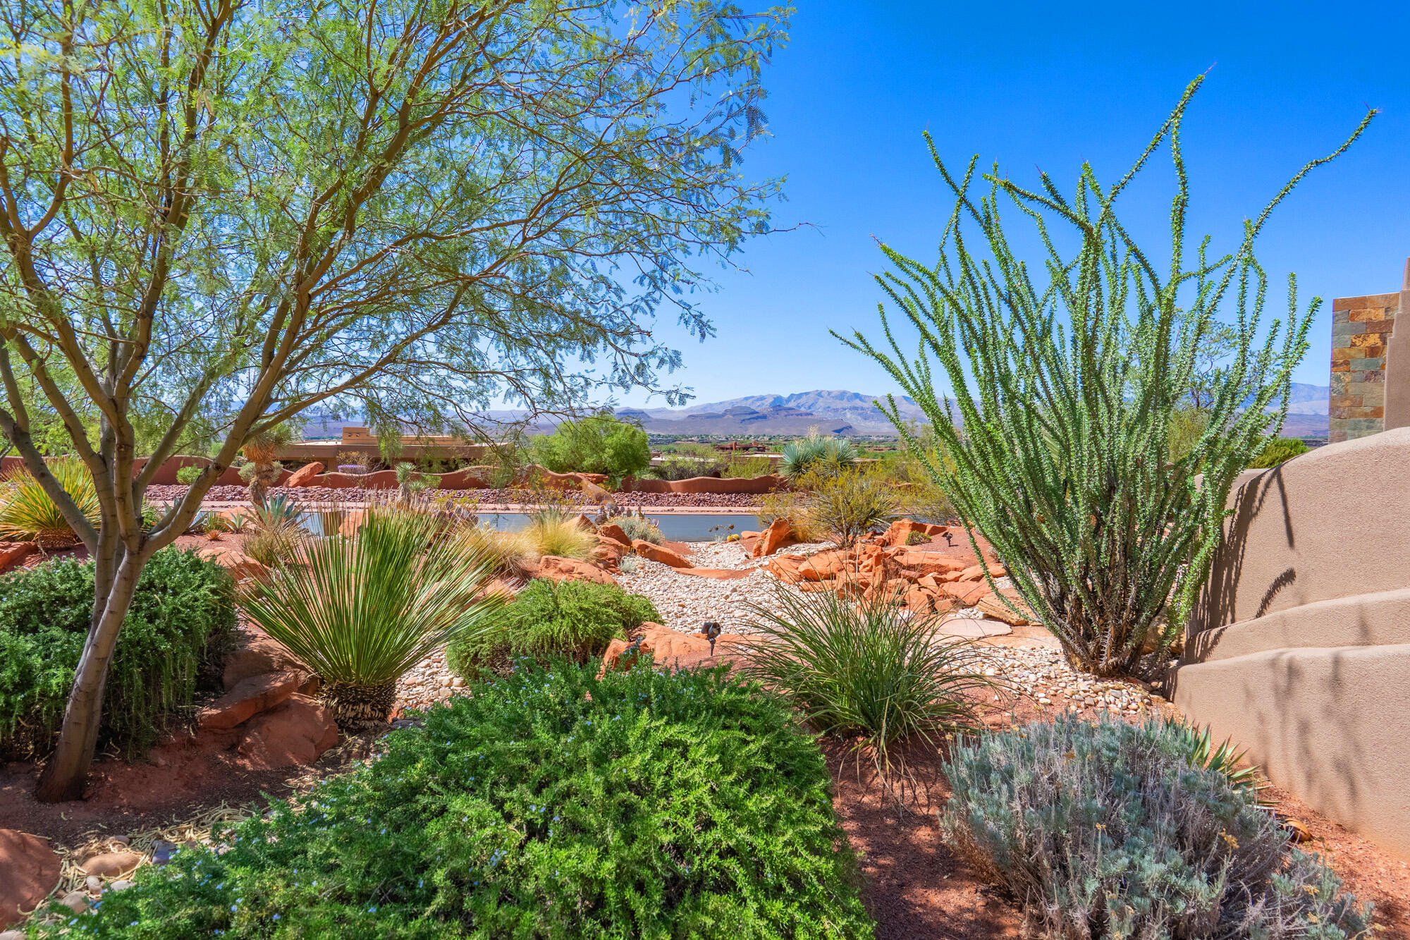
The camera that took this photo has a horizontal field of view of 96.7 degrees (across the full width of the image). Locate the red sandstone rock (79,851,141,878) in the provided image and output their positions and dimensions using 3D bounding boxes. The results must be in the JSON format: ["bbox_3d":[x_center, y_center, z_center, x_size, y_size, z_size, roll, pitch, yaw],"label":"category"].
[{"bbox_3d":[-2.015,1.338,2.120,0.200,0.090,0.140,0,3,0],"label":"red sandstone rock"}]

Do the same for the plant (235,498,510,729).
[{"bbox_3d":[-1.790,0.759,3.400,1.320,1.130,1.320,0,3,0],"label":"plant"}]

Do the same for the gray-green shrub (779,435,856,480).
[{"bbox_3d":[3.570,-0.317,20.000,2.400,1.600,2.100,0,3,0],"label":"gray-green shrub"}]

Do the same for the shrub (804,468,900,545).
[{"bbox_3d":[2.198,0.546,9.400,1.395,1.123,1.300,0,3,0],"label":"shrub"}]

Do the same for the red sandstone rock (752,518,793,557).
[{"bbox_3d":[0.944,0.960,8.800,0.555,0.540,0.420,0,3,0],"label":"red sandstone rock"}]

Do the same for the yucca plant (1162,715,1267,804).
[{"bbox_3d":[2.193,1.267,2.750,0.460,0.340,0.450,0,3,0],"label":"yucca plant"}]

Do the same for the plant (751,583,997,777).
[{"bbox_3d":[0.820,1.029,3.250,1.220,0.780,1.200,0,3,0],"label":"plant"}]

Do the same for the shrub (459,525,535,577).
[{"bbox_3d":[-2.432,0.950,7.300,0.900,0.600,0.800,0,3,0],"label":"shrub"}]

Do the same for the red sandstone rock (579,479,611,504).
[{"bbox_3d":[-3.586,0.703,20.500,0.979,0.804,0.900,0,3,0],"label":"red sandstone rock"}]

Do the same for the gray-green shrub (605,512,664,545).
[{"bbox_3d":[-1.123,0.940,9.900,0.900,0.500,0.800,0,3,0],"label":"gray-green shrub"}]

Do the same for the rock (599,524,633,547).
[{"bbox_3d":[-1.275,0.916,8.900,0.455,0.350,0.400,0,3,0],"label":"rock"}]

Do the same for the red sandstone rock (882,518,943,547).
[{"bbox_3d":[3.116,0.926,9.400,0.900,0.380,0.650,0,3,0],"label":"red sandstone rock"}]

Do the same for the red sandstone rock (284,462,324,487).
[{"bbox_3d":[-16.319,0.202,25.500,1.609,1.001,0.900,0,3,0],"label":"red sandstone rock"}]

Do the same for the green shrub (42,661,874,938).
[{"bbox_3d":[-0.746,1.068,2.300,2.350,0.620,1.850,0,3,0],"label":"green shrub"}]

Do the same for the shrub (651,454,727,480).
[{"bbox_3d":[-0.599,-0.041,23.500,2.900,1.100,2.100,0,3,0],"label":"shrub"}]

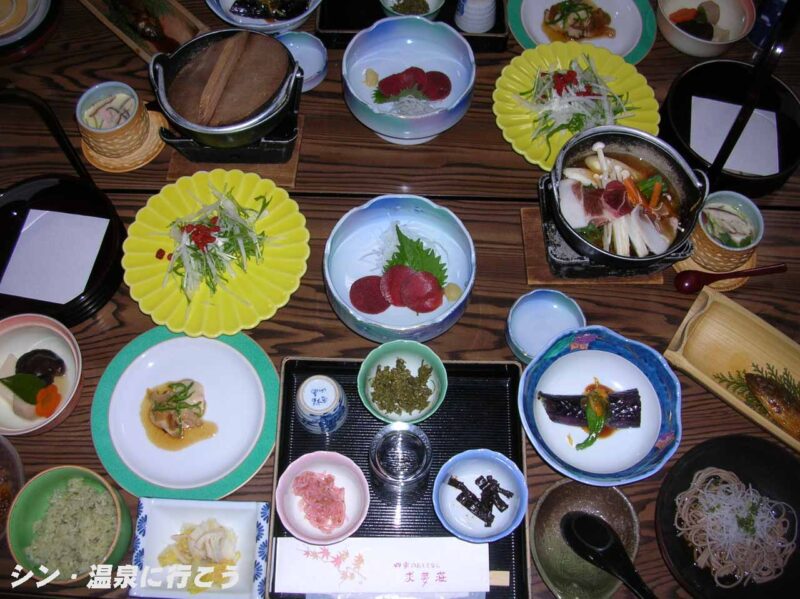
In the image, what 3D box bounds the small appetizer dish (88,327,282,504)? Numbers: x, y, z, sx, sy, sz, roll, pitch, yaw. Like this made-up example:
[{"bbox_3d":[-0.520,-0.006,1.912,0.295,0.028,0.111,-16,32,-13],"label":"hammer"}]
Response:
[{"bbox_3d":[-0.227,0.122,0.868,0.194,0.022,0.194,0,67,-1],"label":"small appetizer dish"}]

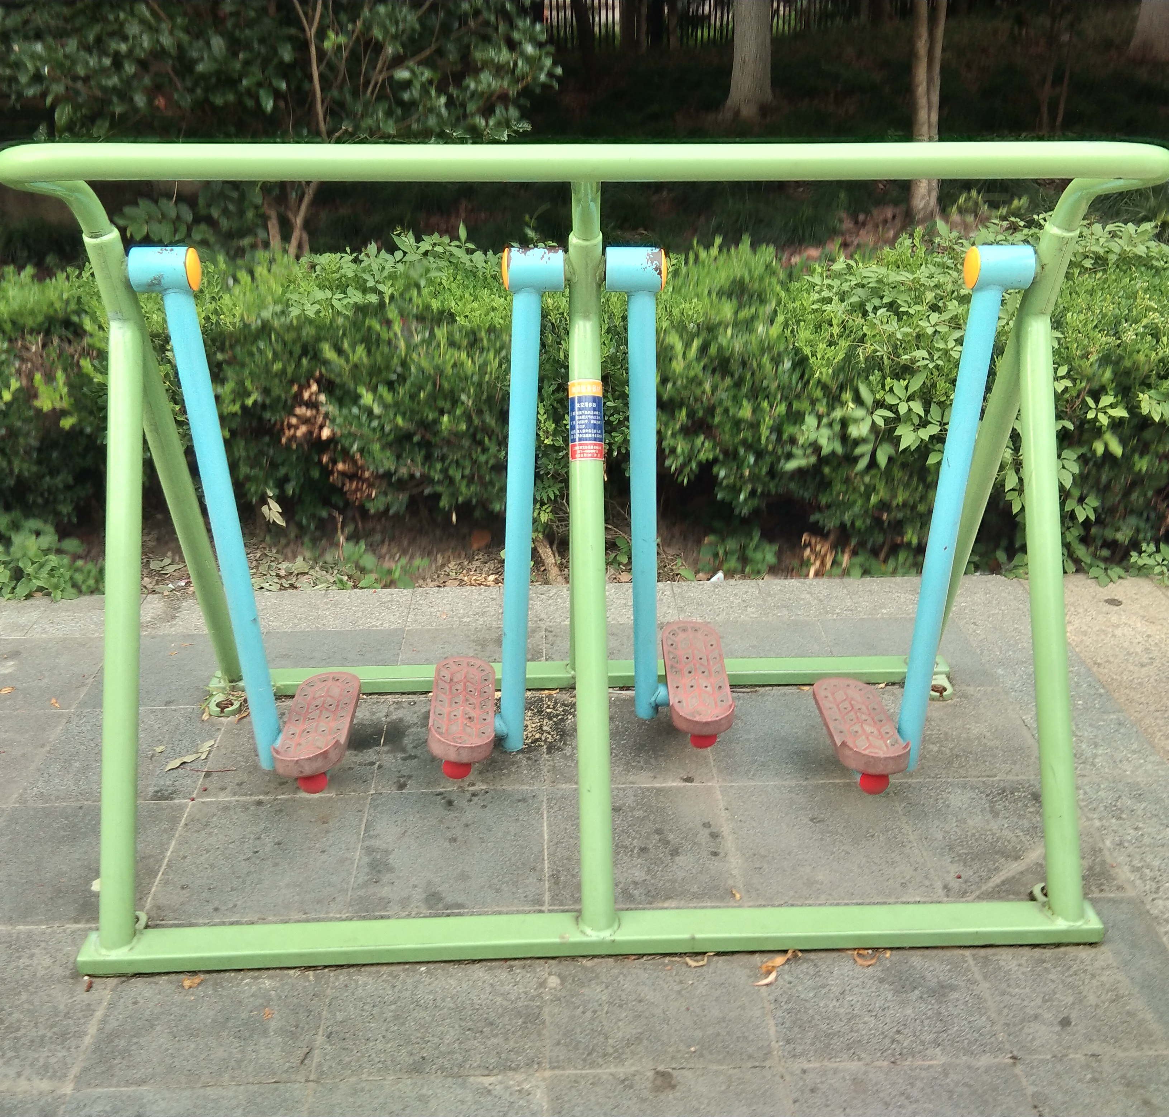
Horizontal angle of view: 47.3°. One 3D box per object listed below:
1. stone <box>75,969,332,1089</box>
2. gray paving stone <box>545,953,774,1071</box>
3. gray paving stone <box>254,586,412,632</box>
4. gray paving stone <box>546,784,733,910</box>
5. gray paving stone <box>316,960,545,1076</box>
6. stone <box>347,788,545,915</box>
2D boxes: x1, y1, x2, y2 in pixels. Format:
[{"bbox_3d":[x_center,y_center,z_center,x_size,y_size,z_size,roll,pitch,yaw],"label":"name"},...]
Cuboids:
[{"bbox_3d":[-0.627,0.771,2.307,0.383,0.040,0.408,-1,24,-2],"label":"stone"},{"bbox_3d":[0.101,0.638,1.960,0.315,0.040,0.336,-1,24,-1],"label":"gray paving stone"},{"bbox_3d":[-0.713,0.164,3.741,0.443,0.040,0.247,-1,24,-1],"label":"gray paving stone"},{"bbox_3d":[0.090,0.502,2.267,0.315,0.040,0.336,-1,24,-1],"label":"gray paving stone"},{"bbox_3d":[-0.254,0.772,2.341,0.388,0.040,0.408,-1,23,-1],"label":"gray paving stone"},{"bbox_3d":[-0.263,0.601,2.689,0.374,0.040,0.401,-1,24,-2],"label":"stone"}]

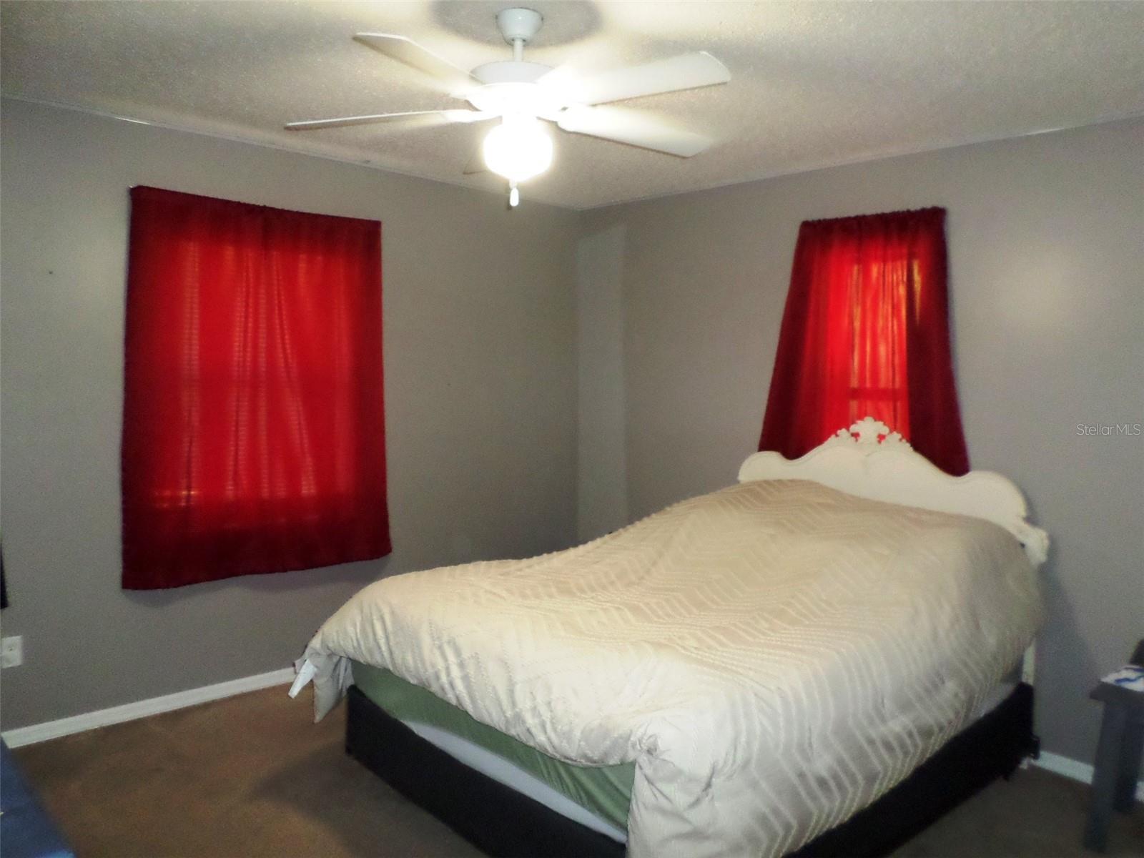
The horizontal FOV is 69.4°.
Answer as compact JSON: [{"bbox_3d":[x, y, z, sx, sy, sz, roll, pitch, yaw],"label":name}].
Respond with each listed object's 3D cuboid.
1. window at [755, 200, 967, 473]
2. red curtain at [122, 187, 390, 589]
[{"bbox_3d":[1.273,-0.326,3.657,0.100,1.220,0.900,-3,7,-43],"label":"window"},{"bbox_3d":[-1.342,-0.171,3.695,1.200,1.635,0.100,-3,7,-43],"label":"red curtain"}]

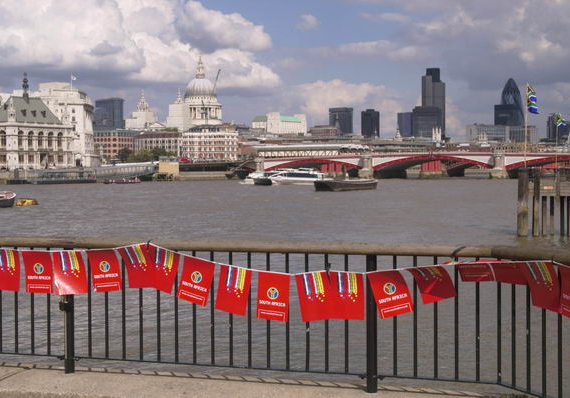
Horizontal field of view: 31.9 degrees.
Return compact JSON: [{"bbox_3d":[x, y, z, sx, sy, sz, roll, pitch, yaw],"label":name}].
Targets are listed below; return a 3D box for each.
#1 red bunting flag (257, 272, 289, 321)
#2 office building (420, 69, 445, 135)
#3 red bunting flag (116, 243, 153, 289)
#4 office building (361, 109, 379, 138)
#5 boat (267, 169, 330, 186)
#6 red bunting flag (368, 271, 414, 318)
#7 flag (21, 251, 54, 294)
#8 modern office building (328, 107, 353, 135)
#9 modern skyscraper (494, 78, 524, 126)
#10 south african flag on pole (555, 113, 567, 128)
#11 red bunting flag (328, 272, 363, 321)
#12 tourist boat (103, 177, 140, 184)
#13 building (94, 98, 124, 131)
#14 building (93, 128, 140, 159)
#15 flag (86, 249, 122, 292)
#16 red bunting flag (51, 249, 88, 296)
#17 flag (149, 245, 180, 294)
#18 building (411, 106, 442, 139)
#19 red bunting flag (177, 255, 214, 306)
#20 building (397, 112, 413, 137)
[{"bbox_3d":[-0.076,0.623,6.350,0.210,0.300,0.030,3,2,15],"label":"red bunting flag"},{"bbox_3d":[307.432,-177.761,2060.000,47.000,183.000,46.000,0,2,8],"label":"office building"},{"bbox_3d":[-0.954,0.442,6.391,0.205,0.260,0.040,-11,2,18],"label":"red bunting flag"},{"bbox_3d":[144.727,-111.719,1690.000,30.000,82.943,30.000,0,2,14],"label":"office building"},{"bbox_3d":[4.764,-7.392,328.000,22.000,5.000,5.500,-1,2,-30],"label":"boat"},{"bbox_3d":[0.640,0.579,6.060,0.215,0.300,0.055,-10,16,20],"label":"red bunting flag"},{"bbox_3d":[-1.637,0.487,6.619,0.210,0.275,0.040,-4,2,18],"label":"flag"},{"bbox_3d":[106.390,-122.796,1880.000,45.000,99.000,36.000,0,2,3],"label":"modern office building"},{"bbox_3d":[499.154,-176.732,2210.000,57.000,180.000,57.000,0,2,12],"label":"modern skyscraper"},{"bbox_3d":[18.001,-5.111,65.000,0.750,1.000,0.300,0,2,18],"label":"south african flag on pole"},{"bbox_3d":[0.368,0.579,5.959,0.210,0.287,0.035,0,2,18],"label":"red bunting flag"},{"bbox_3d":[-59.408,-6.763,365.000,12.000,2.300,2.000,-1,2,-23],"label":"tourist boat"},{"bbox_3d":[-314.121,-118.776,1787.000,40.000,125.000,32.000,0,2,24],"label":"building"},{"bbox_3d":[-122.957,-37.481,720.000,36.000,26.000,22.000,0,2,-6],"label":"building"},{"bbox_3d":[-1.224,0.487,6.750,0.205,0.280,0.050,-5,2,12],"label":"flag"},{"bbox_3d":[-1.434,0.494,6.650,0.215,0.300,0.050,-2,10,11],"label":"red bunting flag"},{"bbox_3d":[-0.760,0.447,6.326,0.205,0.260,0.040,12,2,18],"label":"flag"},{"bbox_3d":[273.568,-125.002,1910.000,55.000,102.000,42.000,0,2,8],"label":"building"},{"bbox_3d":[-0.583,0.532,6.470,0.212,0.300,0.045,11,12,15],"label":"red bunting flag"},{"bbox_3d":[268.425,-136.006,2170.000,45.000,104.000,42.000,0,2,6],"label":"building"}]

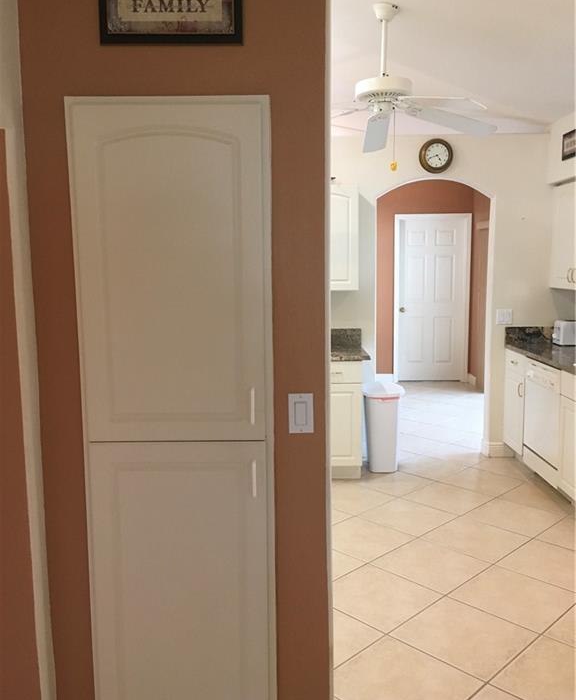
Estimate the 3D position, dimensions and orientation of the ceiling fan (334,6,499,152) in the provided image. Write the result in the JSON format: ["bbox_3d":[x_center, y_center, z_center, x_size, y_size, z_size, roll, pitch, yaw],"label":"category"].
[{"bbox_3d":[0.493,-1.448,3.311,1.220,0.630,1.220,-1,7,1],"label":"ceiling fan"}]

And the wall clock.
[{"bbox_3d":[1.110,-1.452,4.817,0.258,0.258,0.050,-1,7,1],"label":"wall clock"}]

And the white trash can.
[{"bbox_3d":[0.725,0.567,4.864,0.310,0.655,0.370,-1,7,1],"label":"white trash can"}]

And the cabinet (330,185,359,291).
[{"bbox_3d":[0.313,-0.811,4.768,0.400,0.750,0.330,-1,7,1],"label":"cabinet"}]

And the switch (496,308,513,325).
[{"bbox_3d":[1.673,-0.257,4.973,0.118,0.116,0.012,-1,7,1],"label":"switch"}]

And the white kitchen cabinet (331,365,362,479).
[{"bbox_3d":[0.322,0.476,4.789,0.400,0.865,0.600,-1,7,1],"label":"white kitchen cabinet"}]

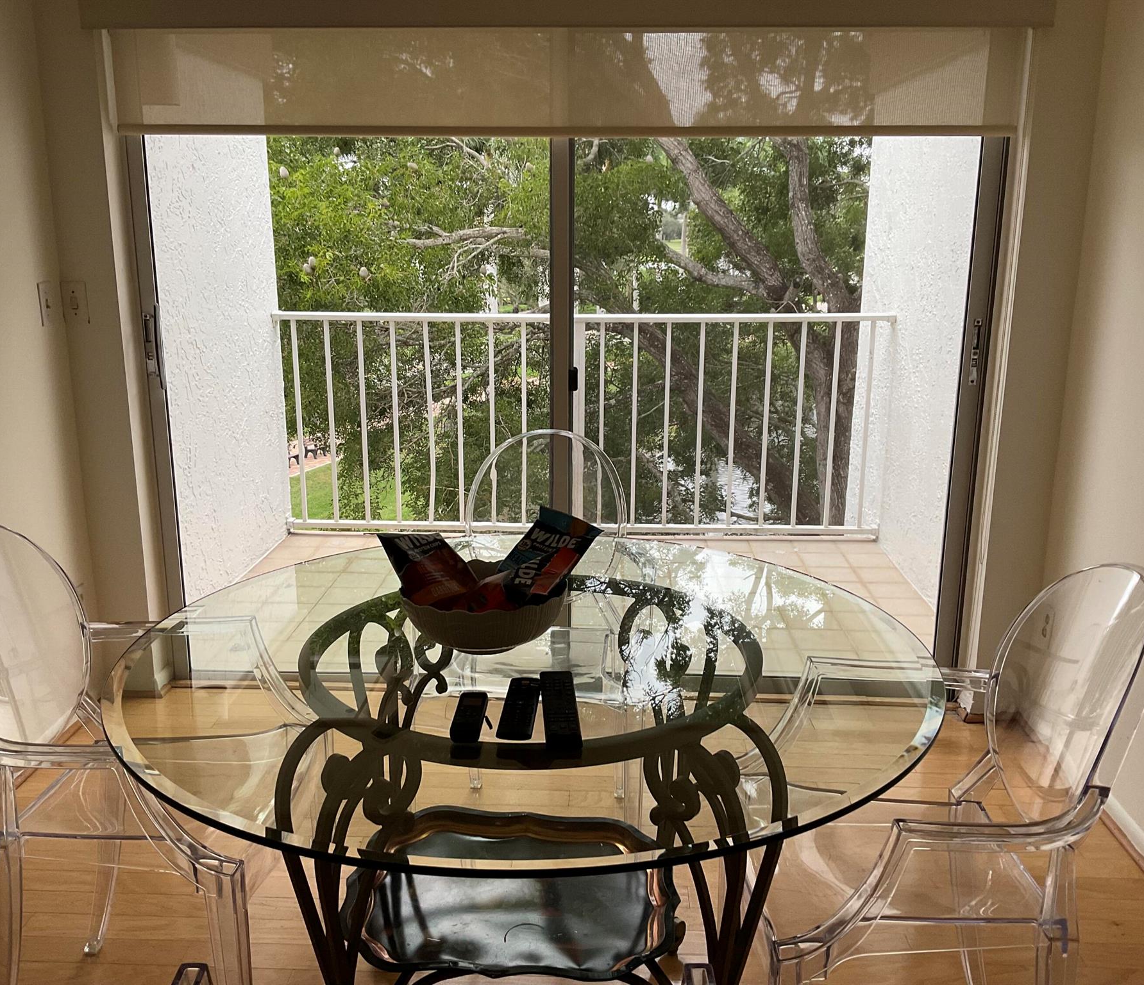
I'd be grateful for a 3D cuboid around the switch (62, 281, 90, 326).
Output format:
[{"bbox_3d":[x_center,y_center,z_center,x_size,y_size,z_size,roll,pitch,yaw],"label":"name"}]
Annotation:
[{"bbox_3d":[-1.369,-0.521,3.033,0.071,0.116,0.012,1,14,3],"label":"switch"}]

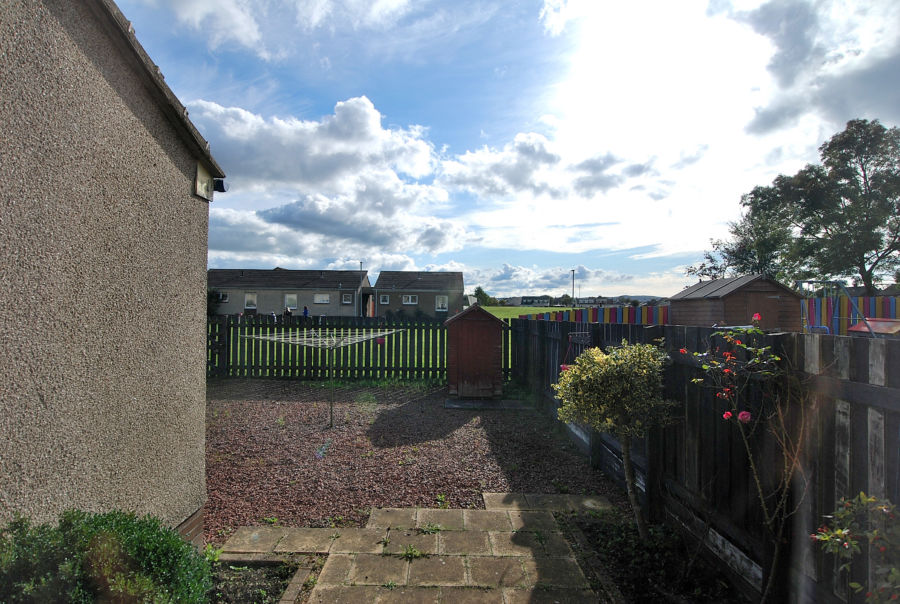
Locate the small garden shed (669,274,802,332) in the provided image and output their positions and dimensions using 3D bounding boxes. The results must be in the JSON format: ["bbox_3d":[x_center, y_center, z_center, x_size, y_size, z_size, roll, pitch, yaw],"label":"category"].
[{"bbox_3d":[6.800,0.550,11.650,1.870,2.300,2.450,0,0,-1],"label":"small garden shed"}]

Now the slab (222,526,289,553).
[{"bbox_3d":[-1.690,2.110,4.210,0.450,0.050,0.450,0,0,-1],"label":"slab"}]

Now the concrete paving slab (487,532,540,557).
[{"bbox_3d":[0.580,2.145,4.150,0.450,0.050,0.450,0,0,-1],"label":"concrete paving slab"}]

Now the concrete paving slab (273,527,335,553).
[{"bbox_3d":[-1.240,2.115,4.200,0.450,0.050,0.450,0,0,-1],"label":"concrete paving slab"}]

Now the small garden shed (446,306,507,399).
[{"bbox_3d":[0.590,1.080,11.150,1.400,2.050,1.400,0,0,0],"label":"small garden shed"}]

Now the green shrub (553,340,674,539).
[{"bbox_3d":[1.490,1.250,4.330,1.080,1.800,1.020,0,0,0],"label":"green shrub"}]

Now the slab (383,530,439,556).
[{"bbox_3d":[-0.325,2.135,4.180,0.450,0.050,0.450,0,0,-1],"label":"slab"}]

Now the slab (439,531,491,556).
[{"bbox_3d":[0.130,2.140,4.165,0.450,0.050,0.450,0,0,-1],"label":"slab"}]

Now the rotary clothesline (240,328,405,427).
[{"bbox_3d":[-2.000,1.290,8.000,2.200,1.620,2.200,0,0,14],"label":"rotary clothesline"}]

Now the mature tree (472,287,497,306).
[{"bbox_3d":[10.200,-1.500,140.000,6.800,6.400,6.500,0,0,0],"label":"mature tree"}]

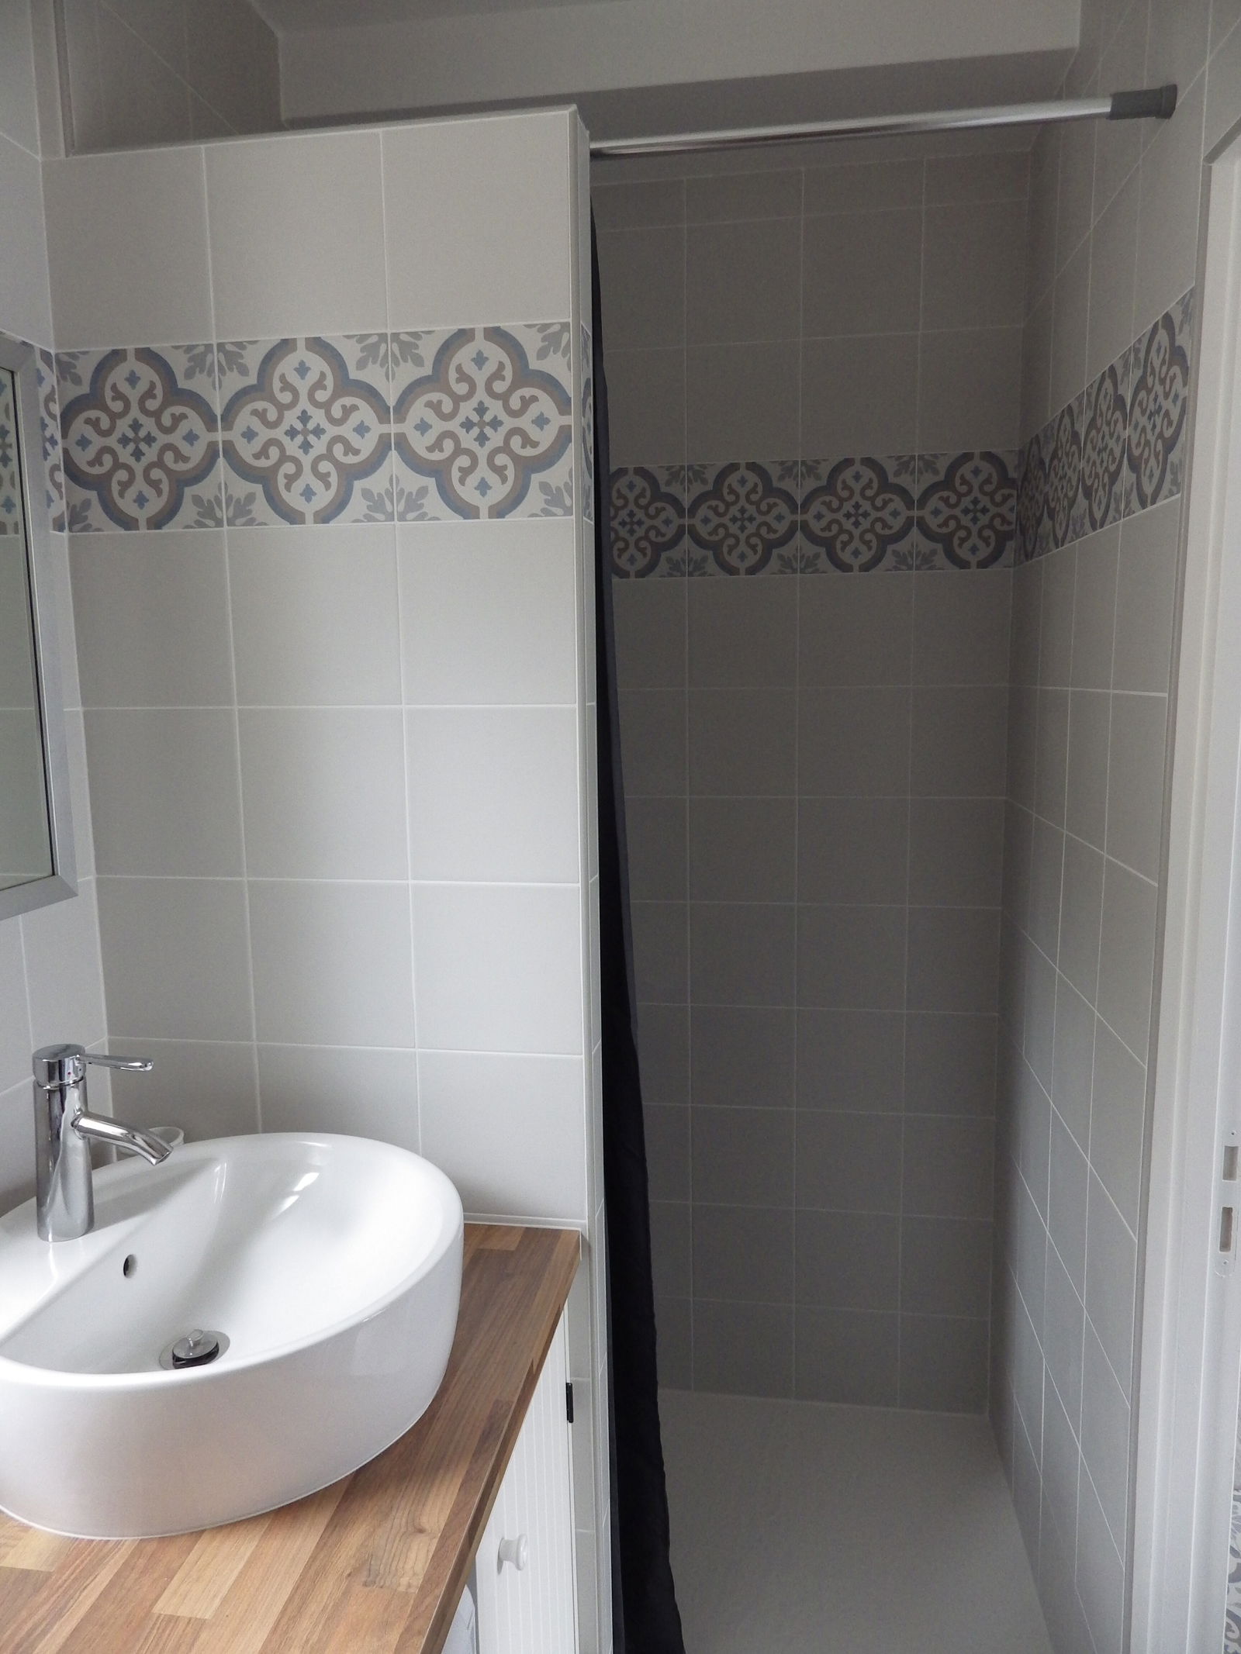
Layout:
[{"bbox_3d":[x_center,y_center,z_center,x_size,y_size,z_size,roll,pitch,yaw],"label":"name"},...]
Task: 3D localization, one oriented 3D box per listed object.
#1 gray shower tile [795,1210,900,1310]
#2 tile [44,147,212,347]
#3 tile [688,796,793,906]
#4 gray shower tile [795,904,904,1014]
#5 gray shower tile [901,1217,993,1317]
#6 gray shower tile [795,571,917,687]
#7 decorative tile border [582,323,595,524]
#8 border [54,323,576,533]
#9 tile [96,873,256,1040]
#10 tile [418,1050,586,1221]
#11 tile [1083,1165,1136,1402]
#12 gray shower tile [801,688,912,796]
[{"bbox_3d":[0.441,0.845,2.052,0.201,0.200,0.010,0,7,8],"label":"gray shower tile"},{"bbox_3d":[-0.543,-0.632,1.159,0.191,0.199,0.009,0,8,8],"label":"tile"},{"bbox_3d":[0.232,0.045,1.990,0.200,0.200,0.010,0,7,9],"label":"tile"},{"bbox_3d":[0.433,0.245,1.974,0.201,0.200,0.010,0,7,8],"label":"gray shower tile"},{"bbox_3d":[0.620,0.840,2.010,0.168,0.200,0.010,0,8,8],"label":"gray shower tile"},{"bbox_3d":[0.425,-0.354,1.897,0.201,0.200,0.010,0,7,8],"label":"gray shower tile"},{"bbox_3d":[-0.038,-0.437,1.161,0.010,0.200,0.065,1,8,8],"label":"decorative tile border"},{"bbox_3d":[-0.342,-0.434,1.161,0.592,0.200,0.010,1,8,8],"label":"border"},{"bbox_3d":[-0.538,0.161,1.283,0.196,0.200,0.010,0,8,9],"label":"tile"},{"bbox_3d":[-0.139,0.363,1.250,0.200,0.196,0.010,0,7,9],"label":"tile"},{"bbox_3d":[0.596,0.546,1.270,0.010,0.200,0.193,0,7,9],"label":"tile"},{"bbox_3d":[0.428,-0.154,1.926,0.200,0.200,0.010,0,7,8],"label":"gray shower tile"}]

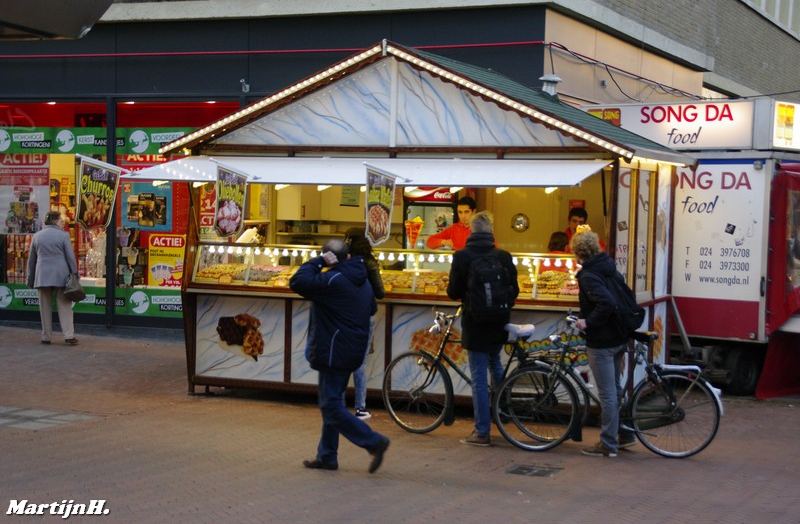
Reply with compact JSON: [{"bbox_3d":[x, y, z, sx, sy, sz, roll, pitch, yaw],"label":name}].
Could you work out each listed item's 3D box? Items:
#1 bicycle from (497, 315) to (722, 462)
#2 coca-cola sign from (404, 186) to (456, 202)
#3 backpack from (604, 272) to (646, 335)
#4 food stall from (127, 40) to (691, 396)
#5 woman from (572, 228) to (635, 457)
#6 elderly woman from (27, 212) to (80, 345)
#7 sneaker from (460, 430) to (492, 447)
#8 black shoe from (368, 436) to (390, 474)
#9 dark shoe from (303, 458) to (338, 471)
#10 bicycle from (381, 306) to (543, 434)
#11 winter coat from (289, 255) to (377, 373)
[{"bbox_3d":[1.732,1.015,10.888,1.860,1.110,0.580,2,3,9],"label":"bicycle"},{"bbox_3d":[0.325,-0.763,14.942,0.630,0.200,0.060,3,3,21],"label":"coca-cola sign"},{"bbox_3d":[1.837,0.338,10.850,0.220,0.500,0.320,-21,-10,34],"label":"backpack"},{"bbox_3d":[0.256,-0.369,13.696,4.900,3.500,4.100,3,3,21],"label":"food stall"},{"bbox_3d":[1.694,0.649,10.972,0.460,1.830,0.500,4,4,35],"label":"woman"},{"bbox_3d":[-4.439,0.200,17.144,0.580,1.700,0.360,2,3,19],"label":"elderly woman"},{"bbox_3d":[0.634,1.487,11.192,0.290,0.130,0.110,3,4,31],"label":"sneaker"},{"bbox_3d":[-0.150,1.451,9.966,0.120,0.290,0.110,32,13,17],"label":"black shoe"},{"bbox_3d":[-0.600,1.522,10.061,0.290,0.110,0.110,3,3,21],"label":"dark shoe"},{"bbox_3d":[0.726,0.974,11.460,1.830,1.090,0.580,2,3,12],"label":"bicycle"},{"bbox_3d":[-0.508,0.388,10.029,0.520,0.900,0.580,3,4,32],"label":"winter coat"}]

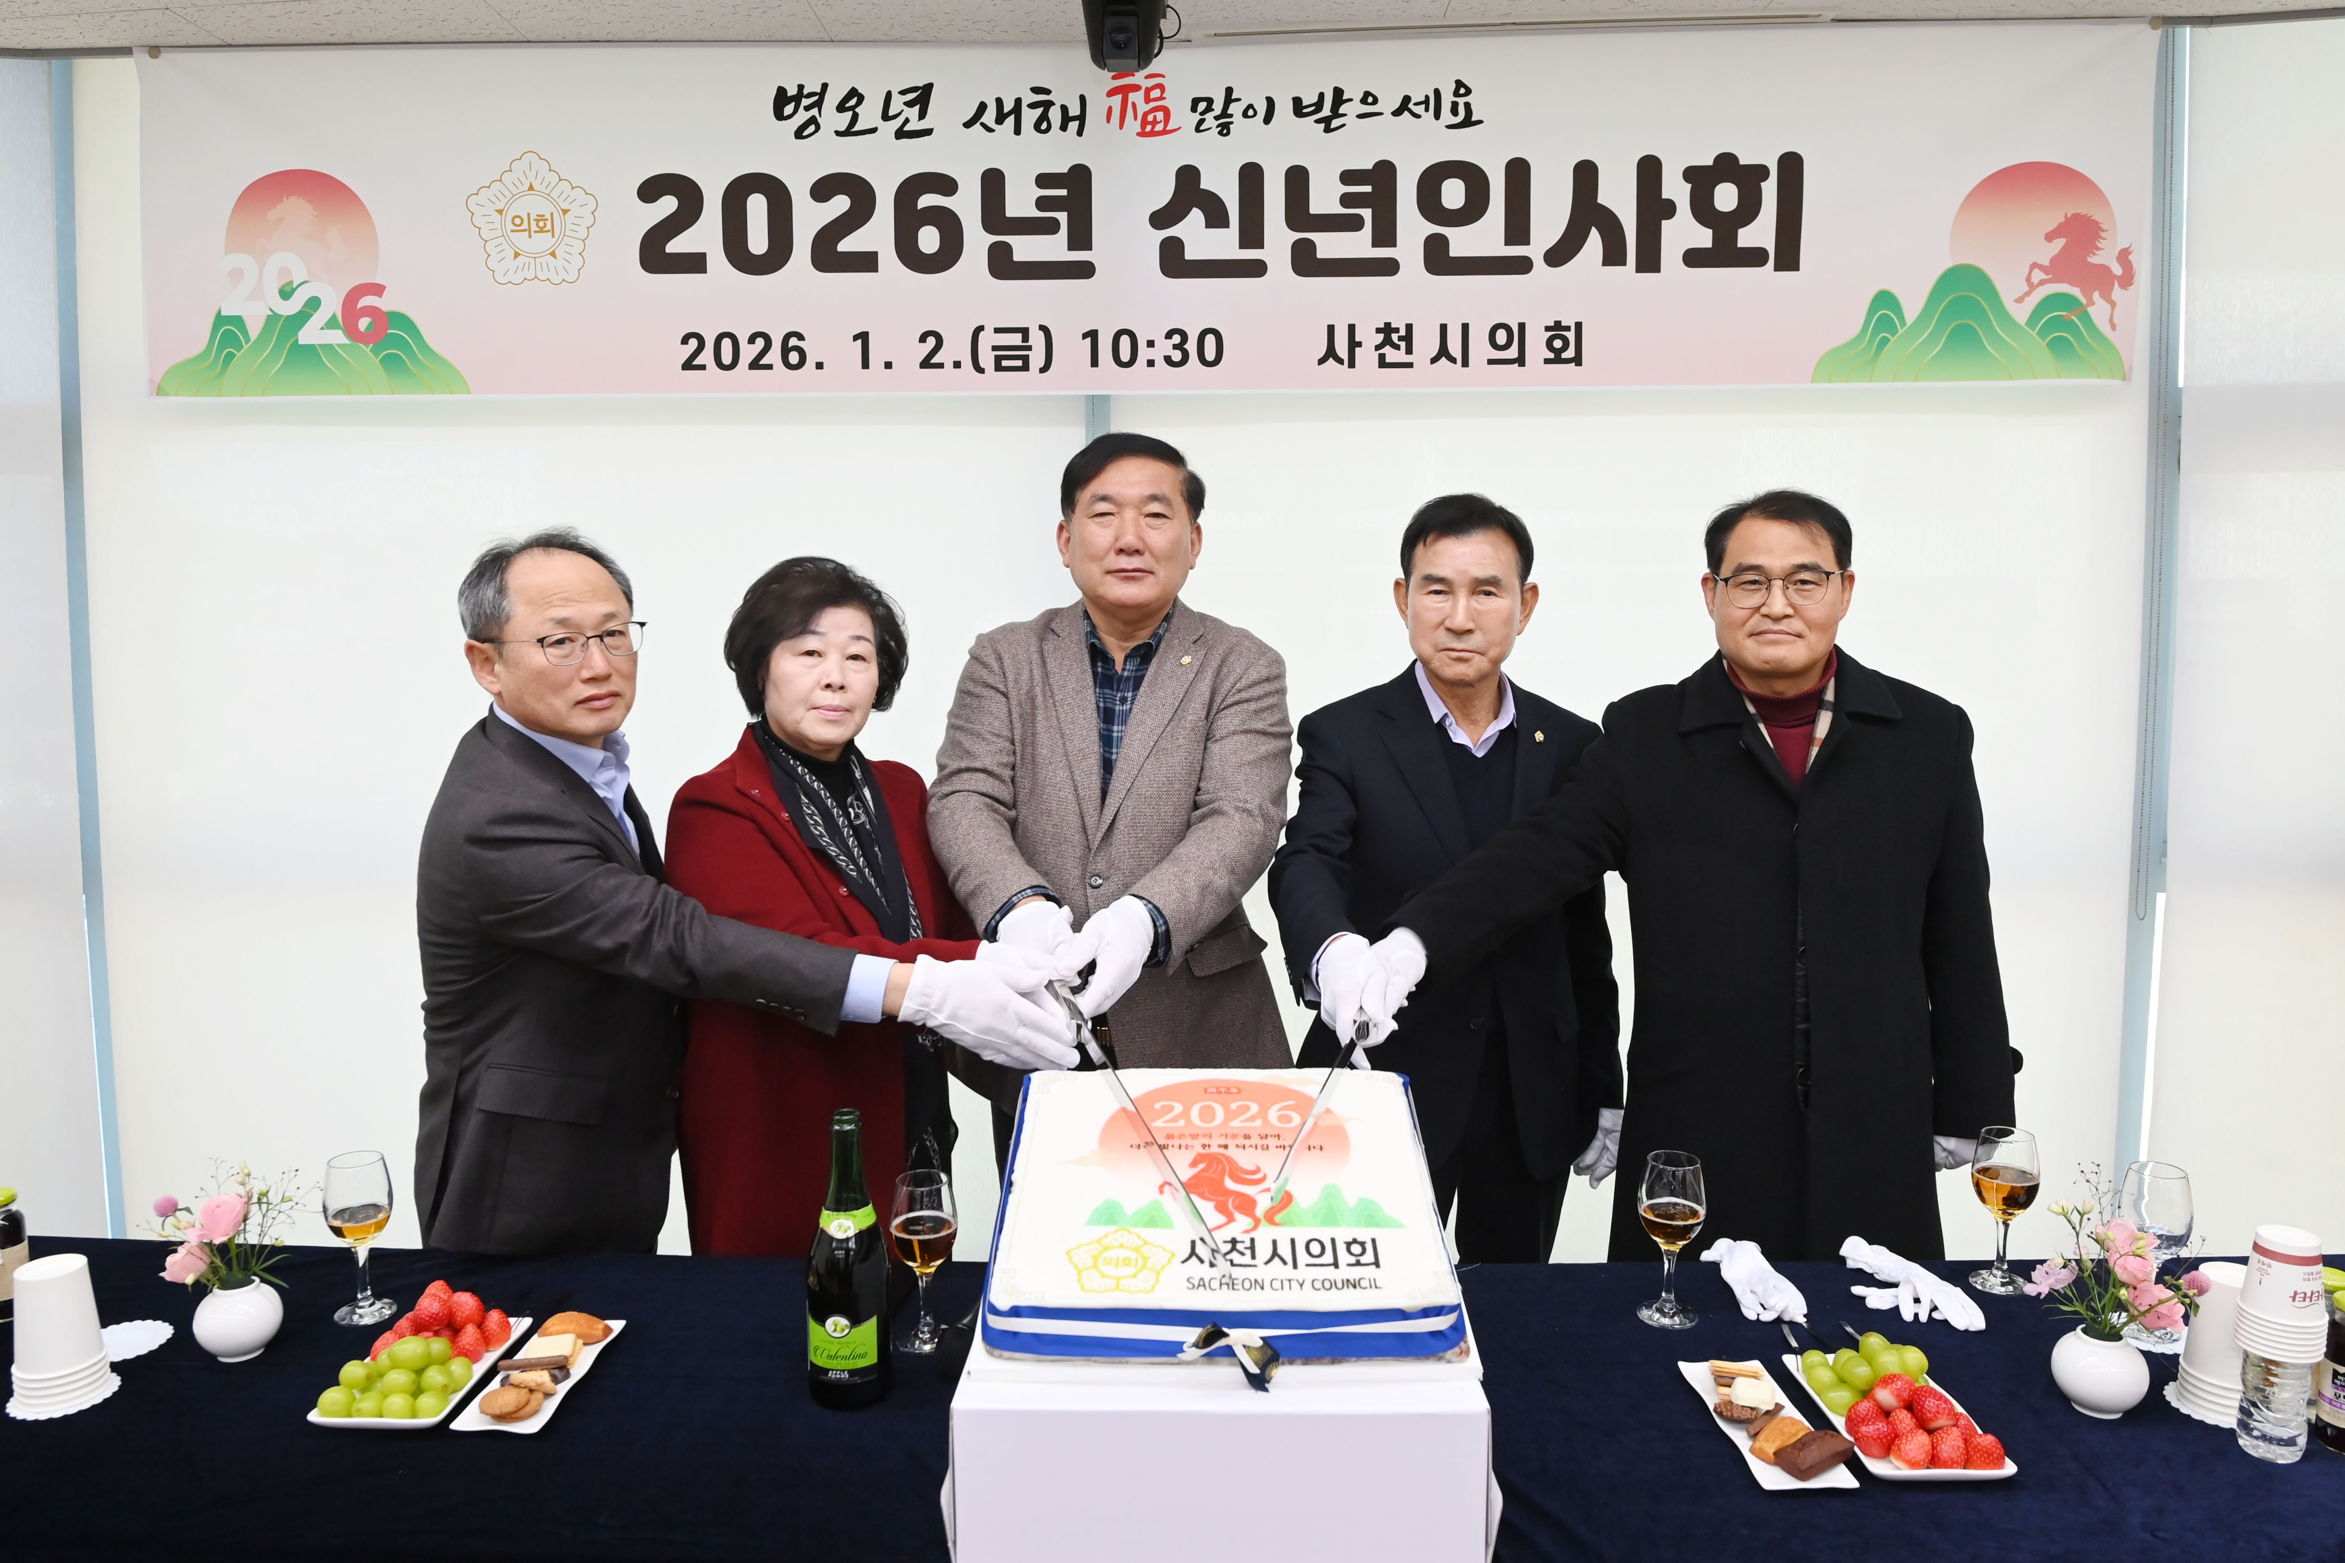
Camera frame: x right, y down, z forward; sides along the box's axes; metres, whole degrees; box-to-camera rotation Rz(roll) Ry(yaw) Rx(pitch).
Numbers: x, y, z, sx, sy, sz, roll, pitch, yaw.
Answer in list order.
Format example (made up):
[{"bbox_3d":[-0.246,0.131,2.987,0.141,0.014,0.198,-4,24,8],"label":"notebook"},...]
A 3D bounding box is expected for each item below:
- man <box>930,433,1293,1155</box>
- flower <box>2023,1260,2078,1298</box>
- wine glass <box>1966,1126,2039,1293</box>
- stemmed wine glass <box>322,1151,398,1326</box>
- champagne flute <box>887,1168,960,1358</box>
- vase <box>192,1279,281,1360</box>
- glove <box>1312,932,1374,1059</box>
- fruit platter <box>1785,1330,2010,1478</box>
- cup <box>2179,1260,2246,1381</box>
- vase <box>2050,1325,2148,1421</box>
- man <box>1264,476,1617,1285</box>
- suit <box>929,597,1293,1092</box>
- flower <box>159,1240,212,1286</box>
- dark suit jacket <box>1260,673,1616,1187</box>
[{"bbox_3d":[-0.075,0.446,1.810,0.500,1.790,0.530,0,3,2],"label":"man"},{"bbox_3d":[0.918,0.520,1.430,0.050,0.036,0.048,2,4,37],"label":"flower"},{"bbox_3d":[1.040,0.536,1.712,0.074,0.188,0.074,2,4,30],"label":"wine glass"},{"bbox_3d":[-0.957,0.537,1.614,0.074,0.186,0.074,0,5,0],"label":"stemmed wine glass"},{"bbox_3d":[-0.290,0.547,1.560,0.074,0.188,0.074,-1,3,-11],"label":"champagne flute"},{"bbox_3d":[-1.039,0.599,1.522,0.083,0.080,0.083,0,5,0],"label":"vase"},{"bbox_3d":[0.192,0.239,1.531,0.078,0.140,0.115,0,5,-6],"label":"glove"},{"bbox_3d":[0.729,0.621,1.383,0.138,0.055,0.243,0,3,4],"label":"fruit platter"},{"bbox_3d":[1.091,0.558,1.412,0.077,0.100,0.077,0,5,0],"label":"cup"},{"bbox_3d":[0.960,0.607,1.412,0.085,0.078,0.085,2,4,34],"label":"vase"},{"bbox_3d":[0.370,0.492,1.790,0.490,1.700,0.520,1,3,12],"label":"man"},{"bbox_3d":[-0.073,0.104,1.815,0.475,0.705,0.440,0,5,2],"label":"suit"},{"bbox_3d":[-1.086,0.529,1.505,0.050,0.048,0.050,3,6,35],"label":"flower"},{"bbox_3d":[0.385,0.205,1.950,0.500,0.745,0.420,0,4,-6],"label":"dark suit jacket"}]

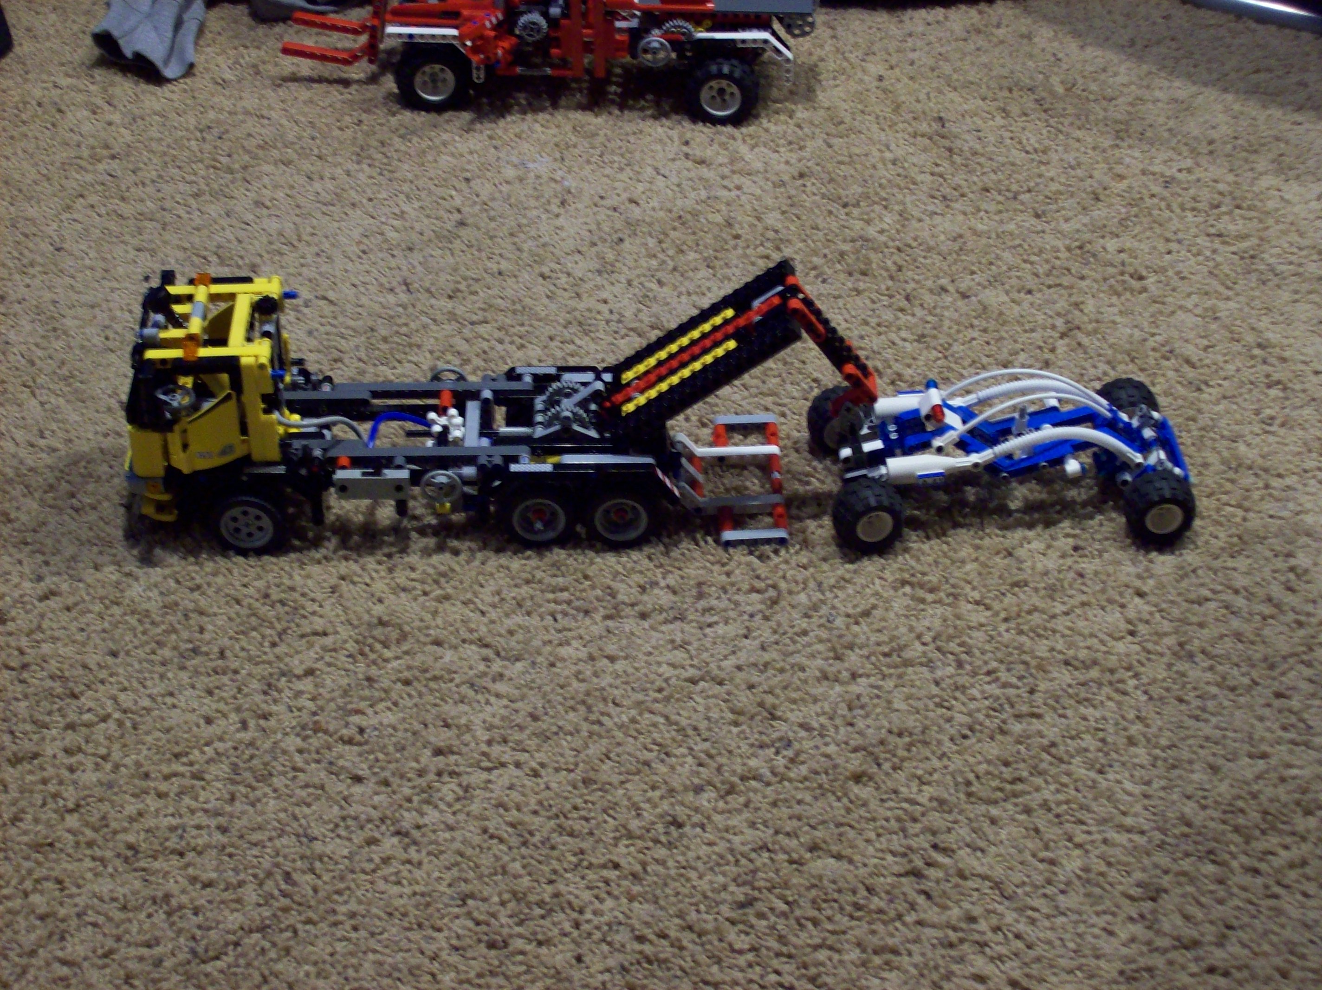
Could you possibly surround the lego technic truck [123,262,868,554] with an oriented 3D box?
[{"bbox_3d":[-0.092,-0.057,1.562,0.437,0.149,0.121,0,38,0],"label":"lego technic truck"}]

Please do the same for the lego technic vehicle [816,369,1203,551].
[{"bbox_3d":[0.204,-0.034,1.586,0.213,0.083,0.118,-2,38,-3],"label":"lego technic vehicle"}]

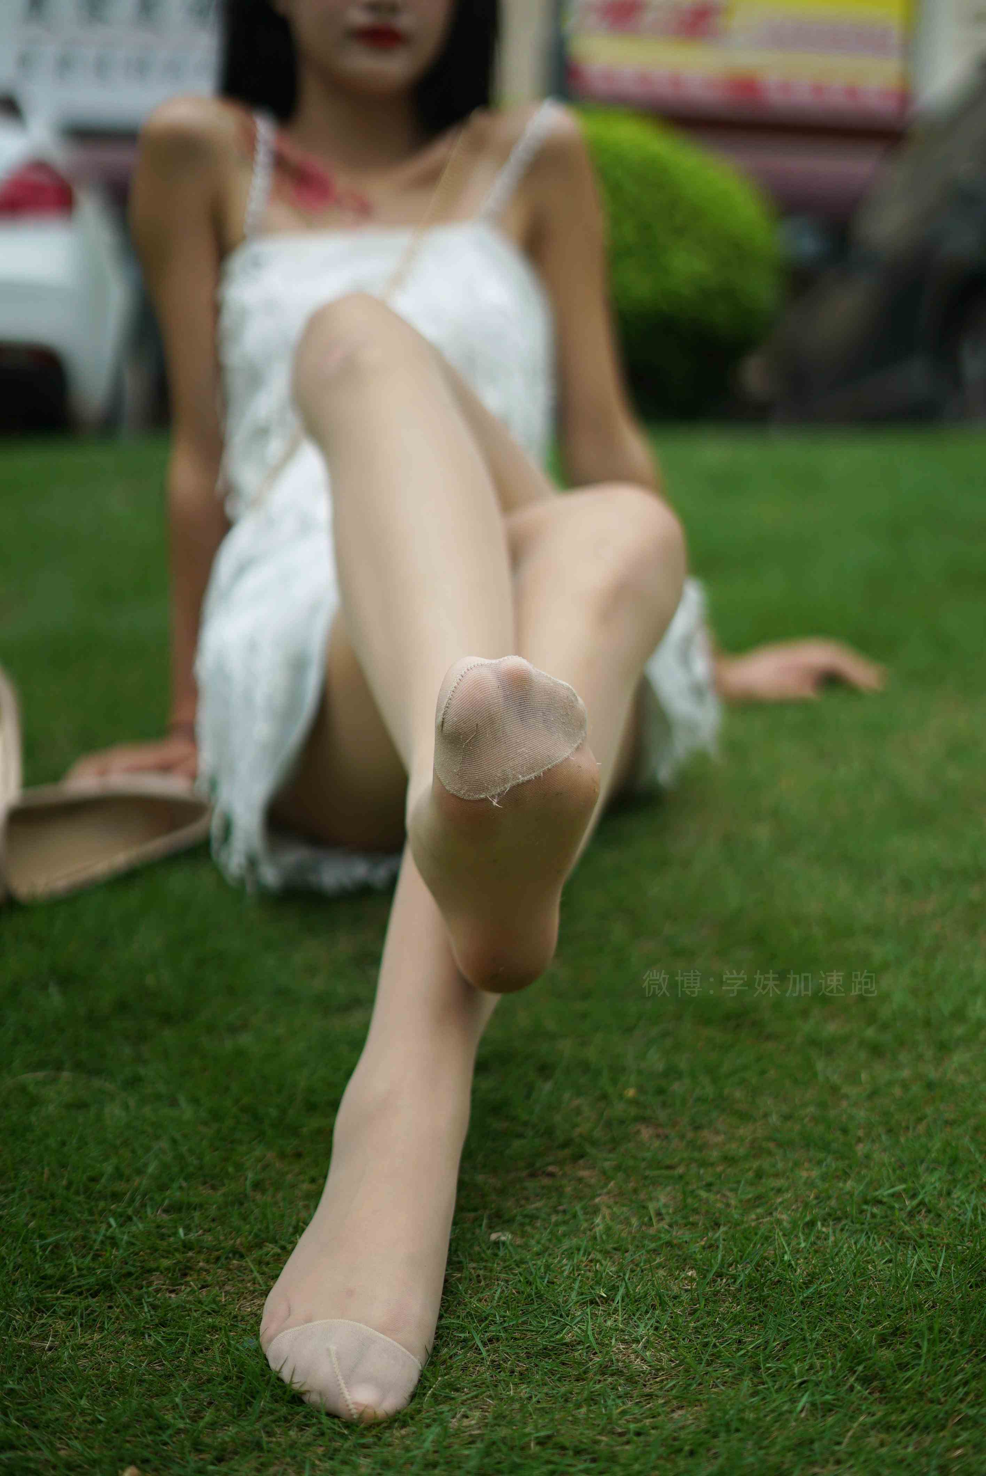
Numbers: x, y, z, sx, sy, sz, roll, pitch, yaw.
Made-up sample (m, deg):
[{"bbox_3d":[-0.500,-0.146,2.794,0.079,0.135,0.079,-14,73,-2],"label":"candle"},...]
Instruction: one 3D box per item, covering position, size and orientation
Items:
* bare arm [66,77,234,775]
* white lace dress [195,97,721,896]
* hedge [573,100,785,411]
[{"bbox_3d":[-0.303,-0.266,1.840,0.150,0.610,0.150,0,13,0],"label":"bare arm"},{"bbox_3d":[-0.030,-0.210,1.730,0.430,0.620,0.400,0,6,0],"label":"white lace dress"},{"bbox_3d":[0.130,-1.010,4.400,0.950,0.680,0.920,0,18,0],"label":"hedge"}]

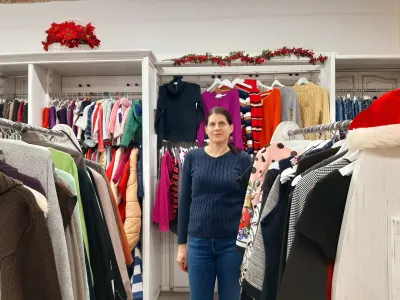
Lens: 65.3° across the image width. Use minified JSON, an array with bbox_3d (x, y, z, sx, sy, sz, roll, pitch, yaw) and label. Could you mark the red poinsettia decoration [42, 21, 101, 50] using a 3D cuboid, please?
[{"bbox_3d":[-1.158,-0.994,2.815,0.490,0.316,0.296,0,0,5],"label":"red poinsettia decoration"}]

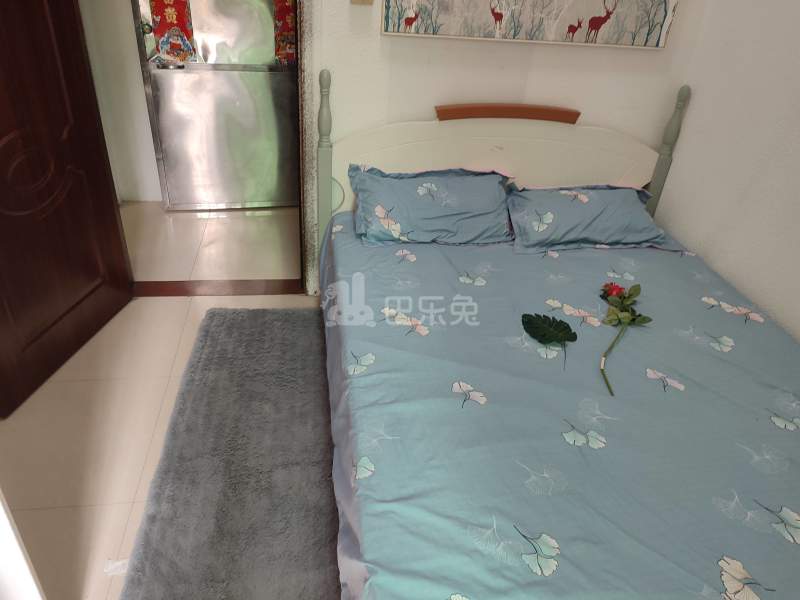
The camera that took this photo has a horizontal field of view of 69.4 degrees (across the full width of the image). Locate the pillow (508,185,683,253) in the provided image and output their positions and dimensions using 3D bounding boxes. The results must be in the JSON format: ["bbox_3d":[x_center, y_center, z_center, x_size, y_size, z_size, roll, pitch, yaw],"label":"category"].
[{"bbox_3d":[0.825,-0.354,2.537,0.720,0.140,0.410,1,45,-6],"label":"pillow"}]

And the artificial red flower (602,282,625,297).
[{"bbox_3d":[0.767,-0.043,2.071,0.070,0.045,0.055,-1,31,-9],"label":"artificial red flower"}]

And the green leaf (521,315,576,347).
[{"bbox_3d":[0.473,0.090,1.827,0.165,0.025,0.170,8,31,7],"label":"green leaf"}]

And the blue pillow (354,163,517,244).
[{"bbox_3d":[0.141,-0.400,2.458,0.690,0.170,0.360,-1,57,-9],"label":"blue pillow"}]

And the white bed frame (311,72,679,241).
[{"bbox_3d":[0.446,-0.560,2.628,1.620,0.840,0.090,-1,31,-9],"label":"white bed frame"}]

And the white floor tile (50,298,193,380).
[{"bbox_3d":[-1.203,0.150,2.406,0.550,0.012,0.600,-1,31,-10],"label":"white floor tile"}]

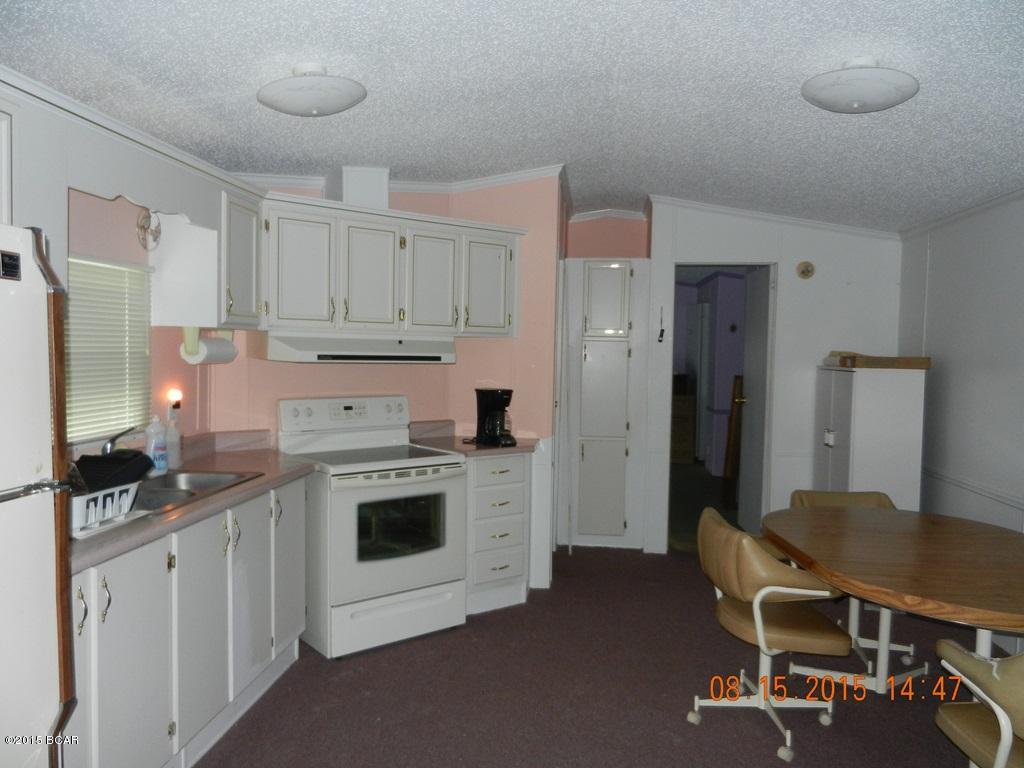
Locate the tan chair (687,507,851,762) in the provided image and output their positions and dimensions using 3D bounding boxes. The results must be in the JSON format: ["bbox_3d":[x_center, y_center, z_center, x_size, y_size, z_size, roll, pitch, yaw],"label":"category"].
[{"bbox_3d":[0.999,0.955,2.911,0.580,0.800,0.580,1,3,7],"label":"tan chair"}]

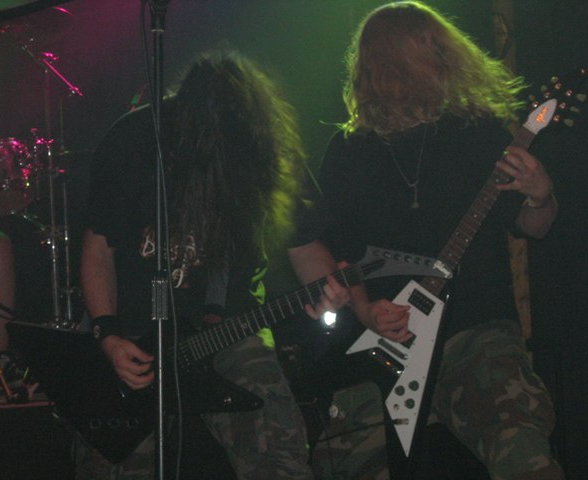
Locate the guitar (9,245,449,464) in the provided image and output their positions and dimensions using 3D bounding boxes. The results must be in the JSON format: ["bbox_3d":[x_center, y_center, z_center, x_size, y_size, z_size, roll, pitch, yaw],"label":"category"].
[{"bbox_3d":[-0.154,0.185,4.984,1.081,0.448,0.075,-25,-9,16],"label":"guitar"}]

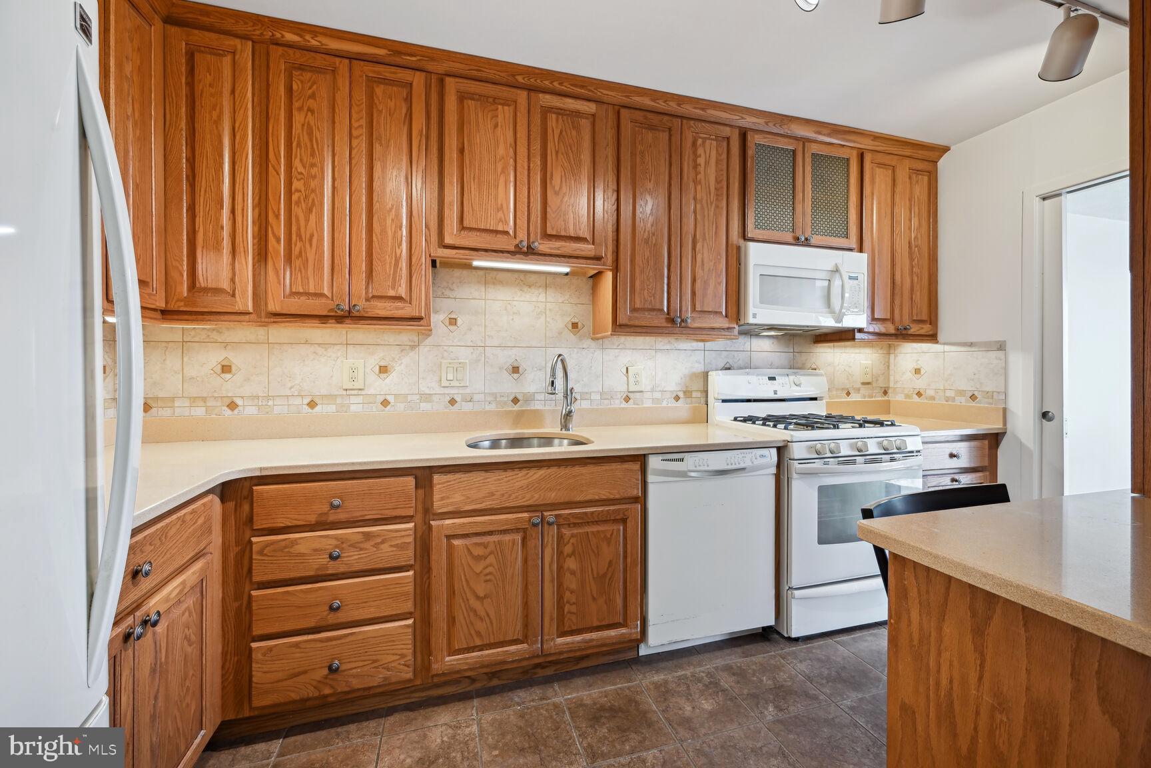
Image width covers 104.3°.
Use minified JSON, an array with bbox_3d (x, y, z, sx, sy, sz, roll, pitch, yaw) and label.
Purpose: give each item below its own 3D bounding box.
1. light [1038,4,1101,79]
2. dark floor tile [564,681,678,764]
[{"bbox_3d":[1.746,-1.208,1.584,0.114,0.196,0.191,0,-14,31],"label":"light"},{"bbox_3d":[0.144,1.136,1.515,0.302,0.010,0.302,0,0,-16],"label":"dark floor tile"}]

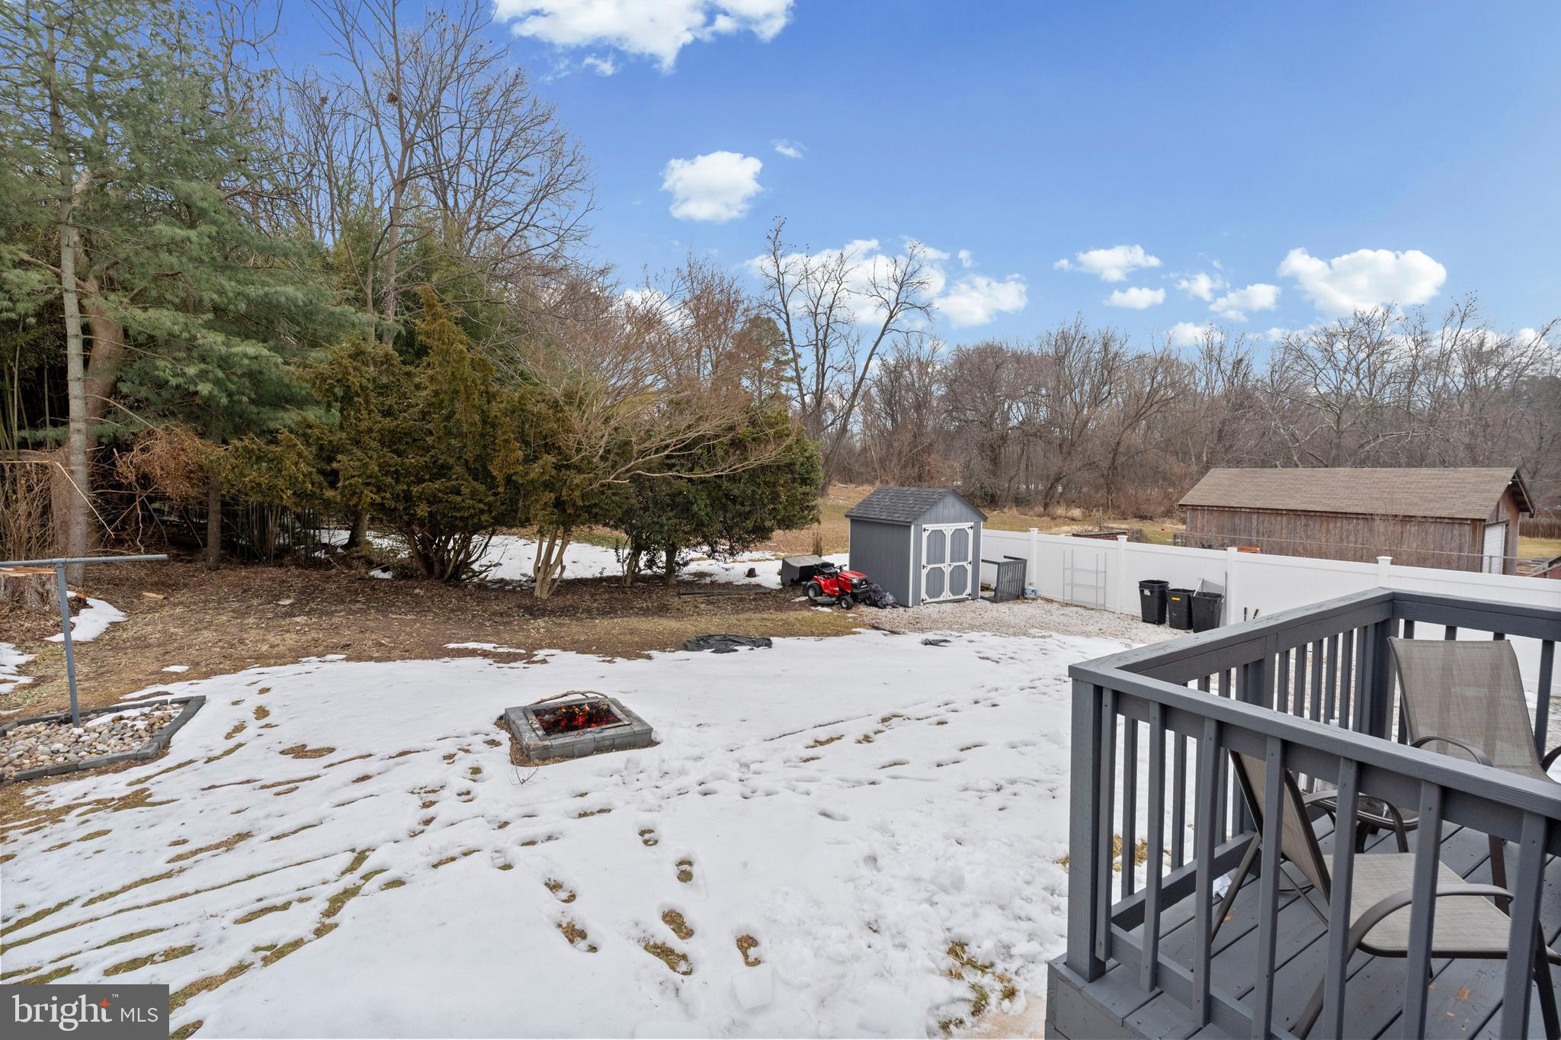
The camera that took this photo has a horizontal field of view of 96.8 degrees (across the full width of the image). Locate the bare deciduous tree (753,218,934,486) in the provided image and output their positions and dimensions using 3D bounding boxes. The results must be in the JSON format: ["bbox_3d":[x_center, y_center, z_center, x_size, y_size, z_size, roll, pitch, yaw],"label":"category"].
[{"bbox_3d":[4.528,-11.834,50.000,12.200,19.200,10.500,0,5,0],"label":"bare deciduous tree"}]

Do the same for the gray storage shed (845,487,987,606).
[{"bbox_3d":[3.770,0.604,19.601,2.571,3.045,3.104,-3,5,-27],"label":"gray storage shed"}]

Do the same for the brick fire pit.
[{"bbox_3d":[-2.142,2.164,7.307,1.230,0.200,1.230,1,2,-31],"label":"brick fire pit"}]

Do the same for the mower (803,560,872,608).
[{"bbox_3d":[1.578,1.725,18.500,1.080,1.040,1.700,-4,6,-36],"label":"mower"}]

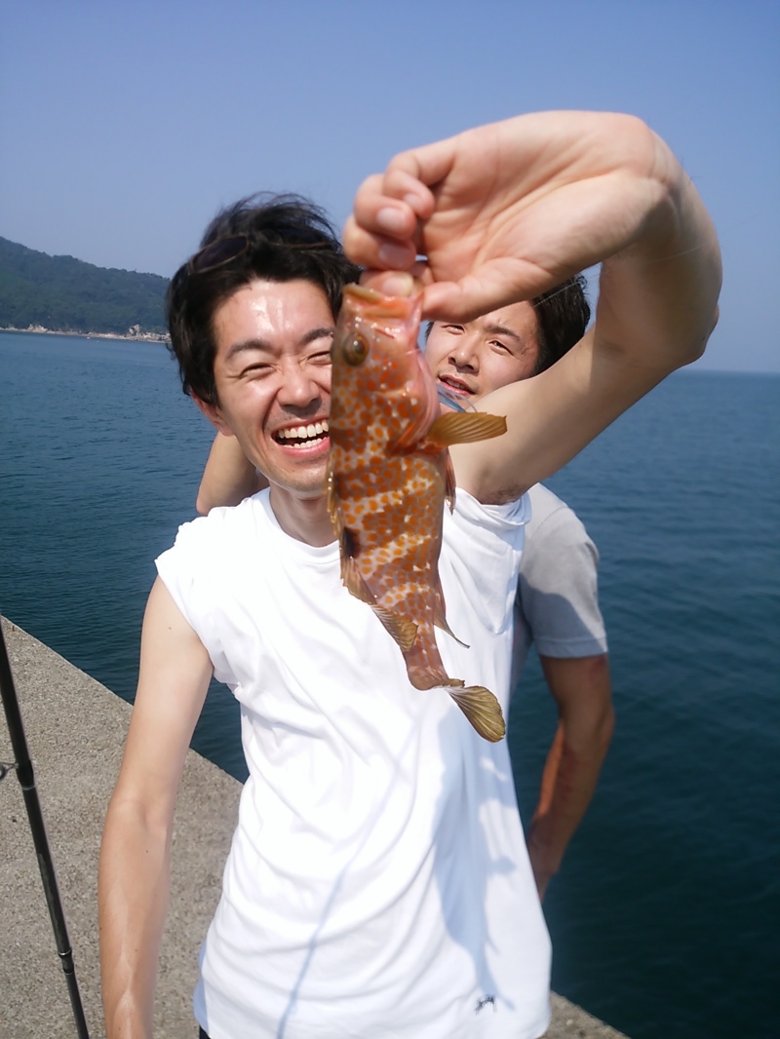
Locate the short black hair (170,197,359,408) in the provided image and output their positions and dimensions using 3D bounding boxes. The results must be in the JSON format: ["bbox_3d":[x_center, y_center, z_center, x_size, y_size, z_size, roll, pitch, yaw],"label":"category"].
[{"bbox_3d":[-0.130,-0.228,0.815,0.190,0.215,0.220,-11,12,-17],"label":"short black hair"}]

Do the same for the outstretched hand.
[{"bbox_3d":[0.058,-0.144,0.375,0.150,0.090,0.080,-13,7,-9],"label":"outstretched hand"}]

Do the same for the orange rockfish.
[{"bbox_3d":[0.013,0.001,0.380,0.083,0.217,0.050,-3,12,1],"label":"orange rockfish"}]

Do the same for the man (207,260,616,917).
[{"bbox_3d":[0.026,0.444,1.240,0.570,1.680,0.400,5,12,10],"label":"man"}]

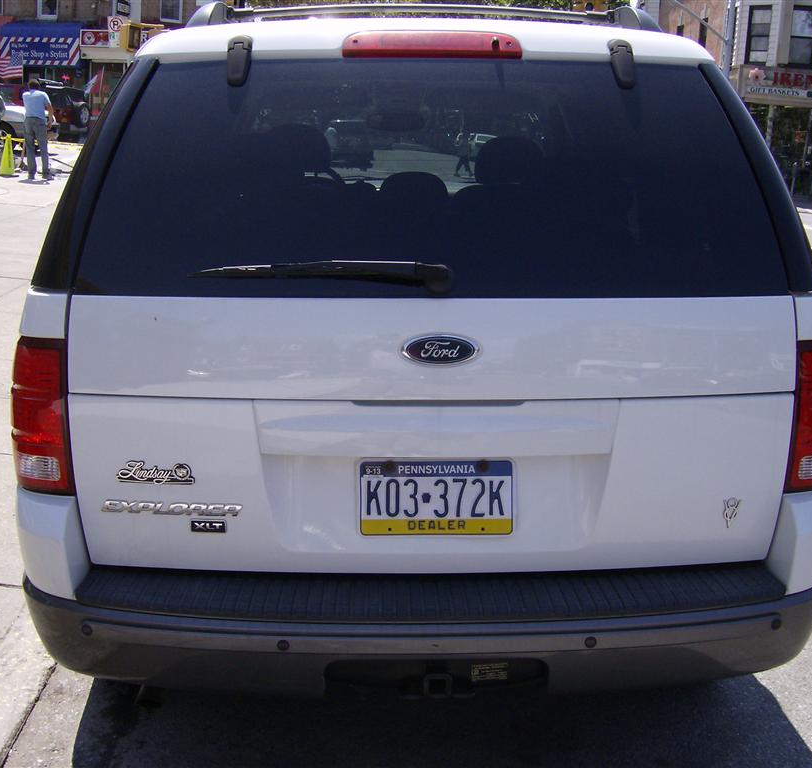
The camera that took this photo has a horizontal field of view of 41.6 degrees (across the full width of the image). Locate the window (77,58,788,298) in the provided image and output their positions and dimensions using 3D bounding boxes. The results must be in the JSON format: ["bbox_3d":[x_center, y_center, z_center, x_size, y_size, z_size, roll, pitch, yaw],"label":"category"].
[{"bbox_3d":[0.061,-0.399,2.037,1.350,0.475,0.090,1,-13,-2],"label":"window"}]

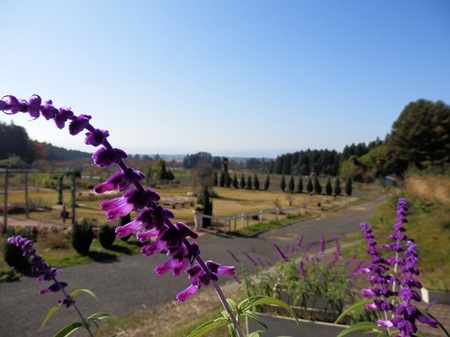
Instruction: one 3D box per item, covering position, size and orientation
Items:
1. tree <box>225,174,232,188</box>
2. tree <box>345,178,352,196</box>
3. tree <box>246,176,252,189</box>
[{"bbox_3d":[0.497,1.675,42.452,0.706,1.779,0.706,0,2,0],"label":"tree"},{"bbox_3d":[12.428,1.791,32.500,0.640,1.940,0.640,0,2,0],"label":"tree"},{"bbox_3d":[3.127,1.783,40.595,0.663,1.688,0.663,0,2,0],"label":"tree"}]

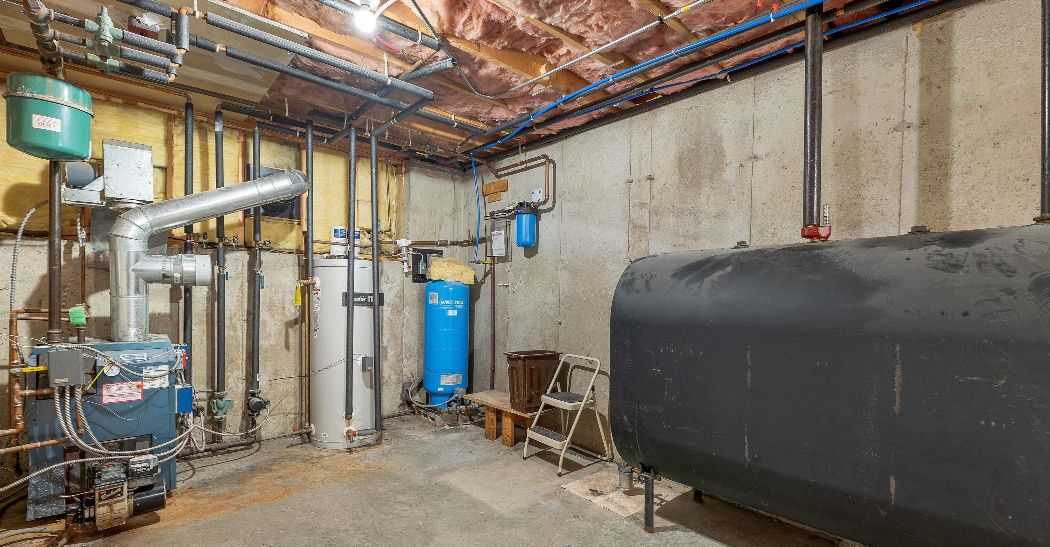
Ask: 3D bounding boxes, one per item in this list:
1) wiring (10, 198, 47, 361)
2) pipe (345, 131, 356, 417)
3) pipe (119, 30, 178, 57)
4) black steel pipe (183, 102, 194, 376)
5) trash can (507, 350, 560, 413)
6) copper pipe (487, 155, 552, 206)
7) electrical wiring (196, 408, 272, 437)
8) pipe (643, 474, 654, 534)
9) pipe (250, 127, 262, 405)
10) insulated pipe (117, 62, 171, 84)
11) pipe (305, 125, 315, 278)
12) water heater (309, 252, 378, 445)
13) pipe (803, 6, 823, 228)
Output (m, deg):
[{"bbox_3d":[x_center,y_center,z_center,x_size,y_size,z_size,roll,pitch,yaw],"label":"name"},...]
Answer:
[{"bbox_3d":[-2.634,0.048,2.320,0.130,0.860,0.170,1,-1,-42],"label":"wiring"},{"bbox_3d":[-1.211,0.006,3.050,0.045,2.060,0.045,1,-1,-22],"label":"pipe"},{"bbox_3d":[-1.548,-0.945,1.800,0.185,0.043,0.043,1,-1,-42],"label":"pipe"},{"bbox_3d":[-2.236,-0.191,2.910,0.045,1.900,0.045,1,-1,-42],"label":"black steel pipe"},{"bbox_3d":[0.058,0.778,3.200,0.370,0.390,0.220,1,-1,-42],"label":"trash can"},{"bbox_3d":[-0.072,-0.727,3.520,0.110,0.430,0.740,1,-1,-42],"label":"copper pipe"},{"bbox_3d":[-1.904,0.976,2.860,0.060,0.165,0.420,0,-1,37],"label":"electrical wiring"},{"bbox_3d":[0.580,1.079,2.050,0.044,0.272,0.044,0,-1,45],"label":"pipe"},{"bbox_3d":[-1.891,-0.072,3.080,0.052,1.910,0.052,1,-1,-42],"label":"pipe"},{"bbox_3d":[-1.744,-0.919,2.000,0.190,0.043,0.043,1,-1,-42],"label":"insulated pipe"},{"bbox_3d":[-1.522,-0.517,3.100,0.042,1.120,0.042,1,-1,-42],"label":"pipe"},{"bbox_3d":[-1.372,0.560,3.340,0.500,1.360,0.500,0,-1,45],"label":"water heater"},{"bbox_3d":[1.206,-0.656,1.830,0.060,0.940,0.060,0,-1,45],"label":"pipe"}]

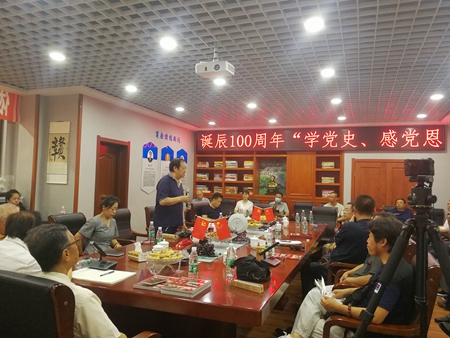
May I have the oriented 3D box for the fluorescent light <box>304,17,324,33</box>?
[{"bbox_3d":[0.818,-1.317,3.208,0.175,0.050,0.175,0,-3,21],"label":"fluorescent light"}]

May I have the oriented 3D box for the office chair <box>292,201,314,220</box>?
[{"bbox_3d":[1.579,1.218,7.111,0.600,1.040,0.650,1,-2,21],"label":"office chair"}]

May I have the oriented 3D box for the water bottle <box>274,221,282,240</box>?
[{"bbox_3d":[0.630,0.717,4.090,0.064,0.225,0.064,1,-2,21],"label":"water bottle"}]

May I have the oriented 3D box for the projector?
[{"bbox_3d":[-0.099,-1.030,3.650,0.330,0.095,0.240,-1,0,19],"label":"projector"}]

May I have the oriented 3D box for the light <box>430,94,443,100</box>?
[{"bbox_3d":[3.337,-1.130,5.527,0.175,0.050,0.175,1,-2,21],"label":"light"}]

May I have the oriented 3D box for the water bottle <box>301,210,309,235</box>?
[{"bbox_3d":[1.097,0.780,4.800,0.066,0.230,0.066,0,-3,21],"label":"water bottle"}]

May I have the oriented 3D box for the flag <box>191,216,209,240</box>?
[{"bbox_3d":[-0.248,0.604,3.550,0.130,0.220,0.030,15,0,11],"label":"flag"}]

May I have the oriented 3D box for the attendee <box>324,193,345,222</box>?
[{"bbox_3d":[2.209,1.129,7.150,0.520,1.270,0.750,0,-3,25],"label":"attendee"}]

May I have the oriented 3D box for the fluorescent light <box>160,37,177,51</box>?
[{"bbox_3d":[-0.596,-1.324,3.704,0.175,0.050,0.175,0,-3,21],"label":"fluorescent light"}]

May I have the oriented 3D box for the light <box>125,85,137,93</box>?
[{"bbox_3d":[-1.503,-1.293,5.646,0.175,0.050,0.175,1,-2,21],"label":"light"}]

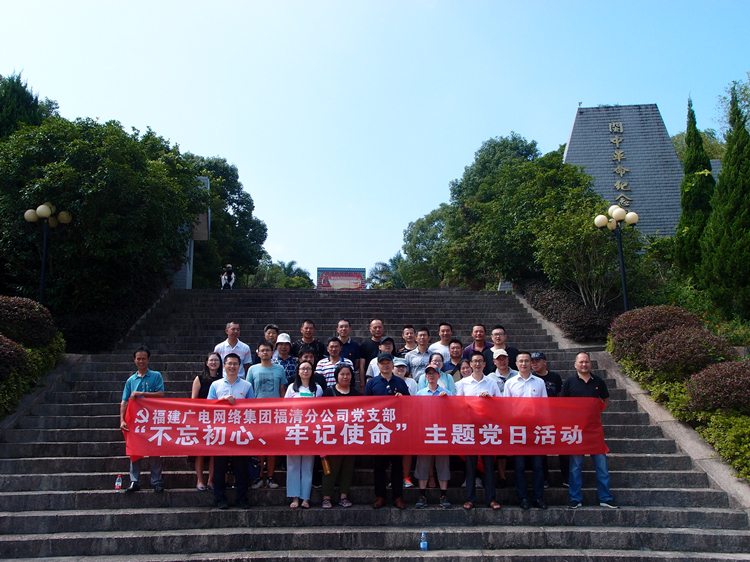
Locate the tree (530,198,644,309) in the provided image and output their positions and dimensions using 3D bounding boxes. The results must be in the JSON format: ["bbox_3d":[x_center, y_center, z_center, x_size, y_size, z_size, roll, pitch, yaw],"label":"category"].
[{"bbox_3d":[4.823,-0.452,14.678,2.400,3.084,2.300,1,-13,-3],"label":"tree"}]

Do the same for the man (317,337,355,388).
[{"bbox_3d":[-0.490,1.512,8.064,0.480,1.640,0.320,0,-12,-2],"label":"man"}]

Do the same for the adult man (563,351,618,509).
[{"bbox_3d":[2.416,1.647,7.286,0.600,1.727,0.340,-1,-13,3],"label":"adult man"}]

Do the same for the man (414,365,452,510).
[{"bbox_3d":[0.666,1.736,7.339,0.460,1.578,0.360,-1,-12,2],"label":"man"}]

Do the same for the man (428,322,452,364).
[{"bbox_3d":[0.938,1.409,8.643,0.490,1.727,0.300,-1,-12,3],"label":"man"}]

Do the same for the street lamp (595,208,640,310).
[{"bbox_3d":[4.826,-0.002,12.932,0.860,3.122,0.860,1,-13,-3],"label":"street lamp"}]

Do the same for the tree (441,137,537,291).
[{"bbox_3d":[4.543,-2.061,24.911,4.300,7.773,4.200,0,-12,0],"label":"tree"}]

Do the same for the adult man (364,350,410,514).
[{"bbox_3d":[0.148,1.683,7.403,0.530,1.734,0.340,0,-12,0],"label":"adult man"}]

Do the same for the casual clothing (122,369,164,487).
[{"bbox_3d":[-2.740,1.719,7.690,0.510,1.359,0.340,1,-12,-9],"label":"casual clothing"}]

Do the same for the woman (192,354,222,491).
[{"bbox_3d":[-1.976,1.655,7.771,0.440,1.589,0.280,2,-12,-8],"label":"woman"}]

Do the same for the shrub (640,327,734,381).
[{"bbox_3d":[5.116,1.215,10.672,1.420,0.925,1.280,0,-12,0],"label":"shrub"}]

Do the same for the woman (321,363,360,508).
[{"bbox_3d":[-0.393,1.752,7.399,0.470,1.597,0.330,0,-12,-2],"label":"woman"}]

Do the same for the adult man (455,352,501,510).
[{"bbox_3d":[1.160,1.665,7.352,0.520,1.709,0.360,-2,-12,4],"label":"adult man"}]

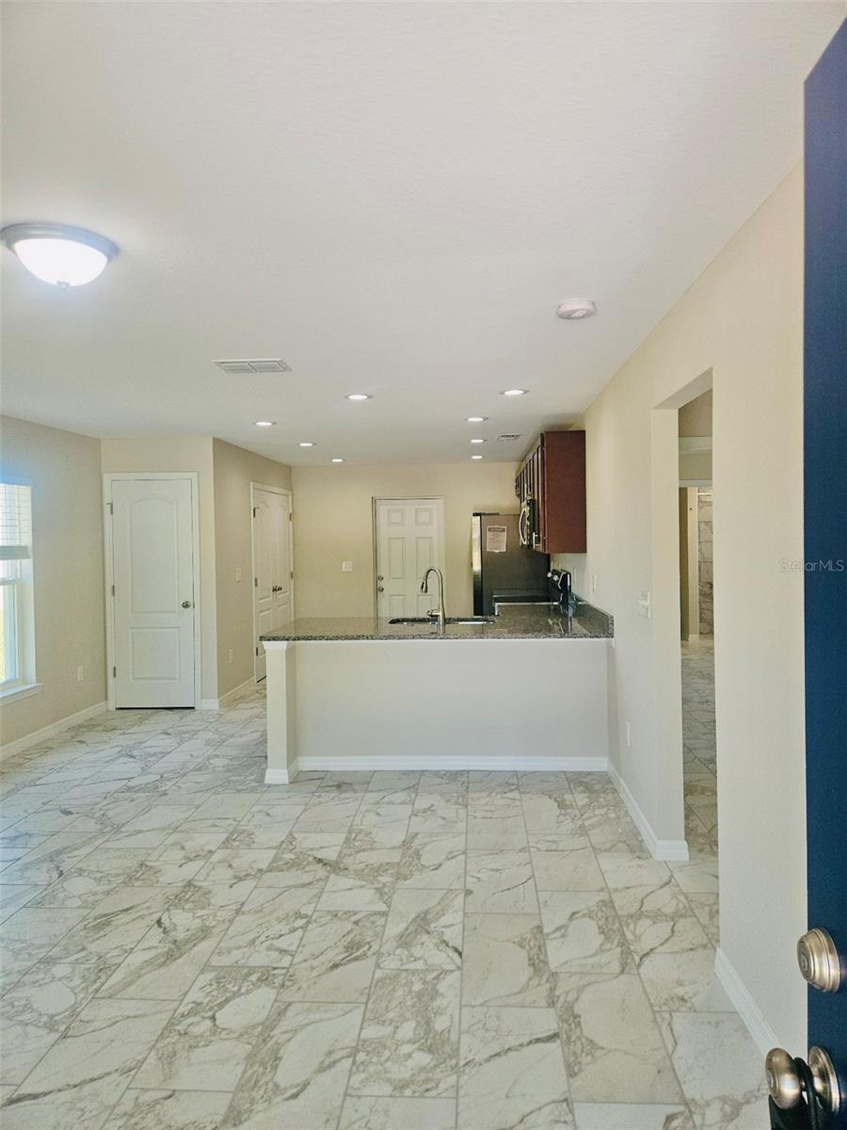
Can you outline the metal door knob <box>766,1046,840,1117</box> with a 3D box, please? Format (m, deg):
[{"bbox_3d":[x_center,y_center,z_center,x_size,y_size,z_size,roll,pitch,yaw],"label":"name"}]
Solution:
[{"bbox_3d":[0.408,0.568,0.826,0.068,0.074,0.072,-1,2,4],"label":"metal door knob"}]

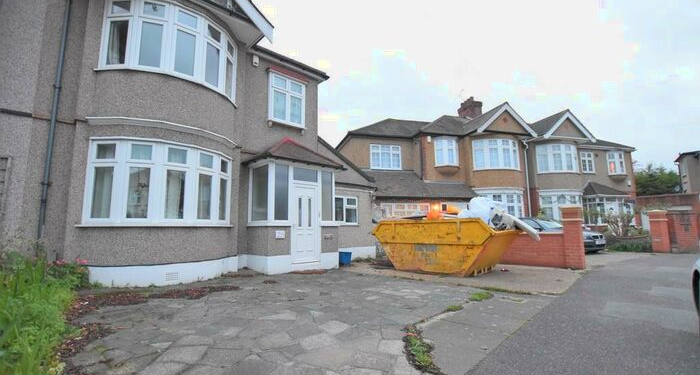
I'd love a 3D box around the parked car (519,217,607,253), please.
[{"bbox_3d":[8.358,1.998,12.660,1.760,1.410,4.500,2,-8,-17],"label":"parked car"}]

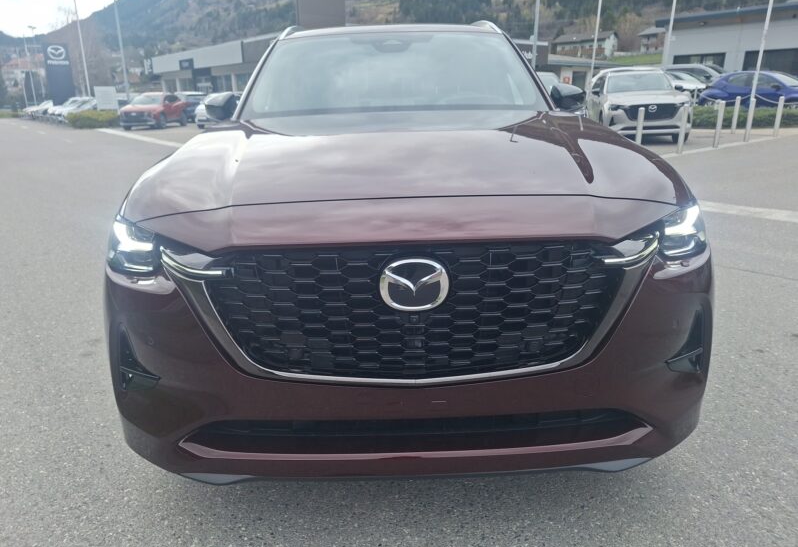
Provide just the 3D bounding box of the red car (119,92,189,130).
[{"bbox_3d":[-12.036,-8.049,26.213,1.865,1.650,4.500,-1,19,1],"label":"red car"}]

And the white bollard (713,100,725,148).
[{"bbox_3d":[6.487,-3.008,10.724,0.085,0.900,0.085,-1,19,0],"label":"white bollard"}]

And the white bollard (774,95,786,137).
[{"bbox_3d":[9.048,-3.714,12.586,0.085,0.900,0.085,-1,19,0],"label":"white bollard"}]

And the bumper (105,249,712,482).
[{"bbox_3d":[0.041,0.200,1.581,1.840,0.640,0.460,-2,19,-1],"label":"bumper"}]

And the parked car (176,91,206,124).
[{"bbox_3d":[-12.575,-9.737,31.126,1.870,1.690,4.650,0,19,3],"label":"parked car"}]

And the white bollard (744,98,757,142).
[{"bbox_3d":[7.713,-3.354,11.640,0.085,0.900,0.085,-1,19,0],"label":"white bollard"}]

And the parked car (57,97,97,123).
[{"bbox_3d":[-20.272,-10.878,35.251,1.820,1.580,4.400,5,20,20],"label":"parked car"}]

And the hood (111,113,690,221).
[{"bbox_3d":[0.015,-0.442,1.988,1.740,0.270,1.320,-2,19,-1],"label":"hood"}]

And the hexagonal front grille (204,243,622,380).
[{"bbox_3d":[0.041,0.085,1.374,1.080,0.380,0.140,-2,19,-1],"label":"hexagonal front grille"}]

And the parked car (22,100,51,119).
[{"bbox_3d":[-32.546,-15.215,49.251,1.820,1.580,4.400,5,20,20],"label":"parked car"}]

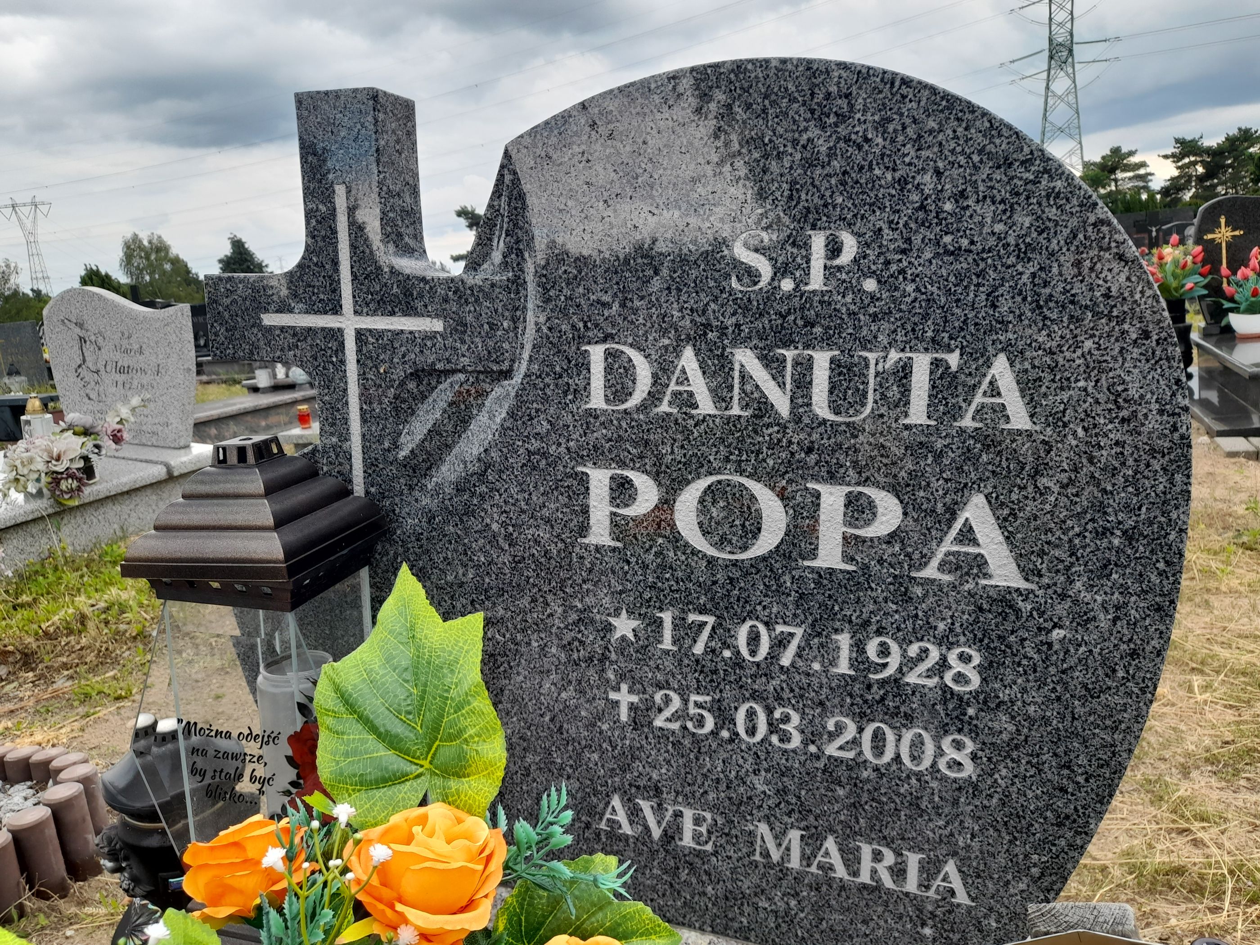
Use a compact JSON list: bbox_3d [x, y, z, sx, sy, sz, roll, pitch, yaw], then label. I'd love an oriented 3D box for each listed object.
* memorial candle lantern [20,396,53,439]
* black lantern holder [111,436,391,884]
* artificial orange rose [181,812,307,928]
[{"bbox_3d":[-2.440,-0.183,3.750,0.113,0.270,0.113,-1,12,18],"label":"memorial candle lantern"},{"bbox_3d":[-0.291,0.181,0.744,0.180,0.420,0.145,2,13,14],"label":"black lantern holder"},{"bbox_3d":[-0.258,0.266,0.610,0.085,0.070,0.085,-13,9,14],"label":"artificial orange rose"}]

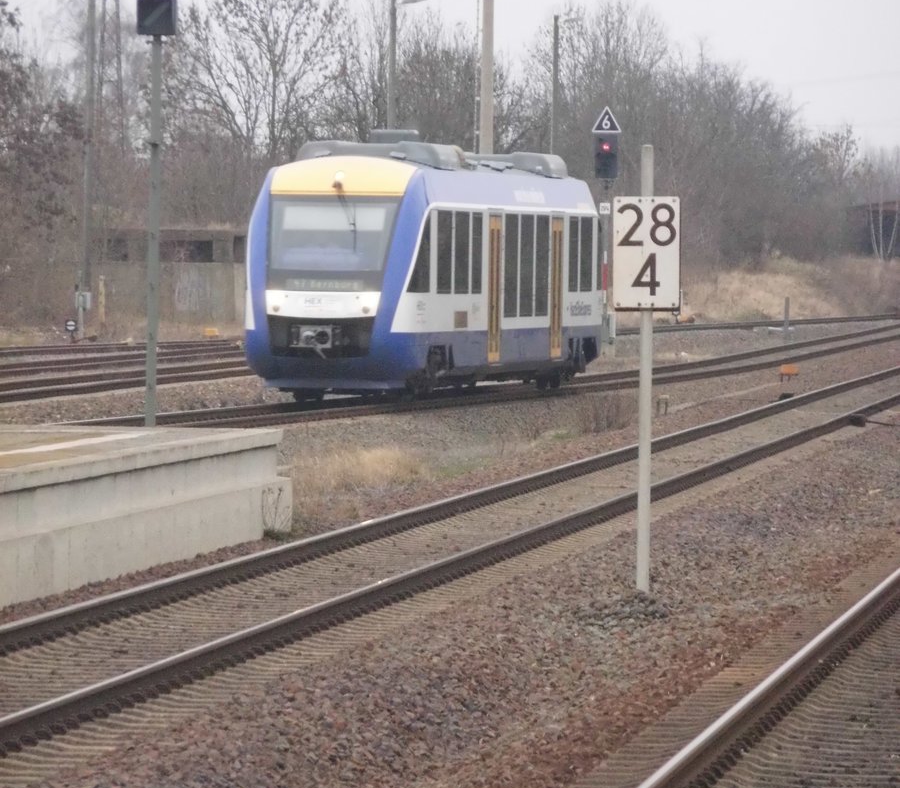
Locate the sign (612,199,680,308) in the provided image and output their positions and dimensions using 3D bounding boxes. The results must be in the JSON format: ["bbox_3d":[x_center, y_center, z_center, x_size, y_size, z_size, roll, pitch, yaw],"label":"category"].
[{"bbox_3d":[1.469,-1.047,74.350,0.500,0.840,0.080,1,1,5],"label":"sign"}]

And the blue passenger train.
[{"bbox_3d":[-0.216,-2.151,164.314,2.750,4.270,27.260,1,1,8],"label":"blue passenger train"}]

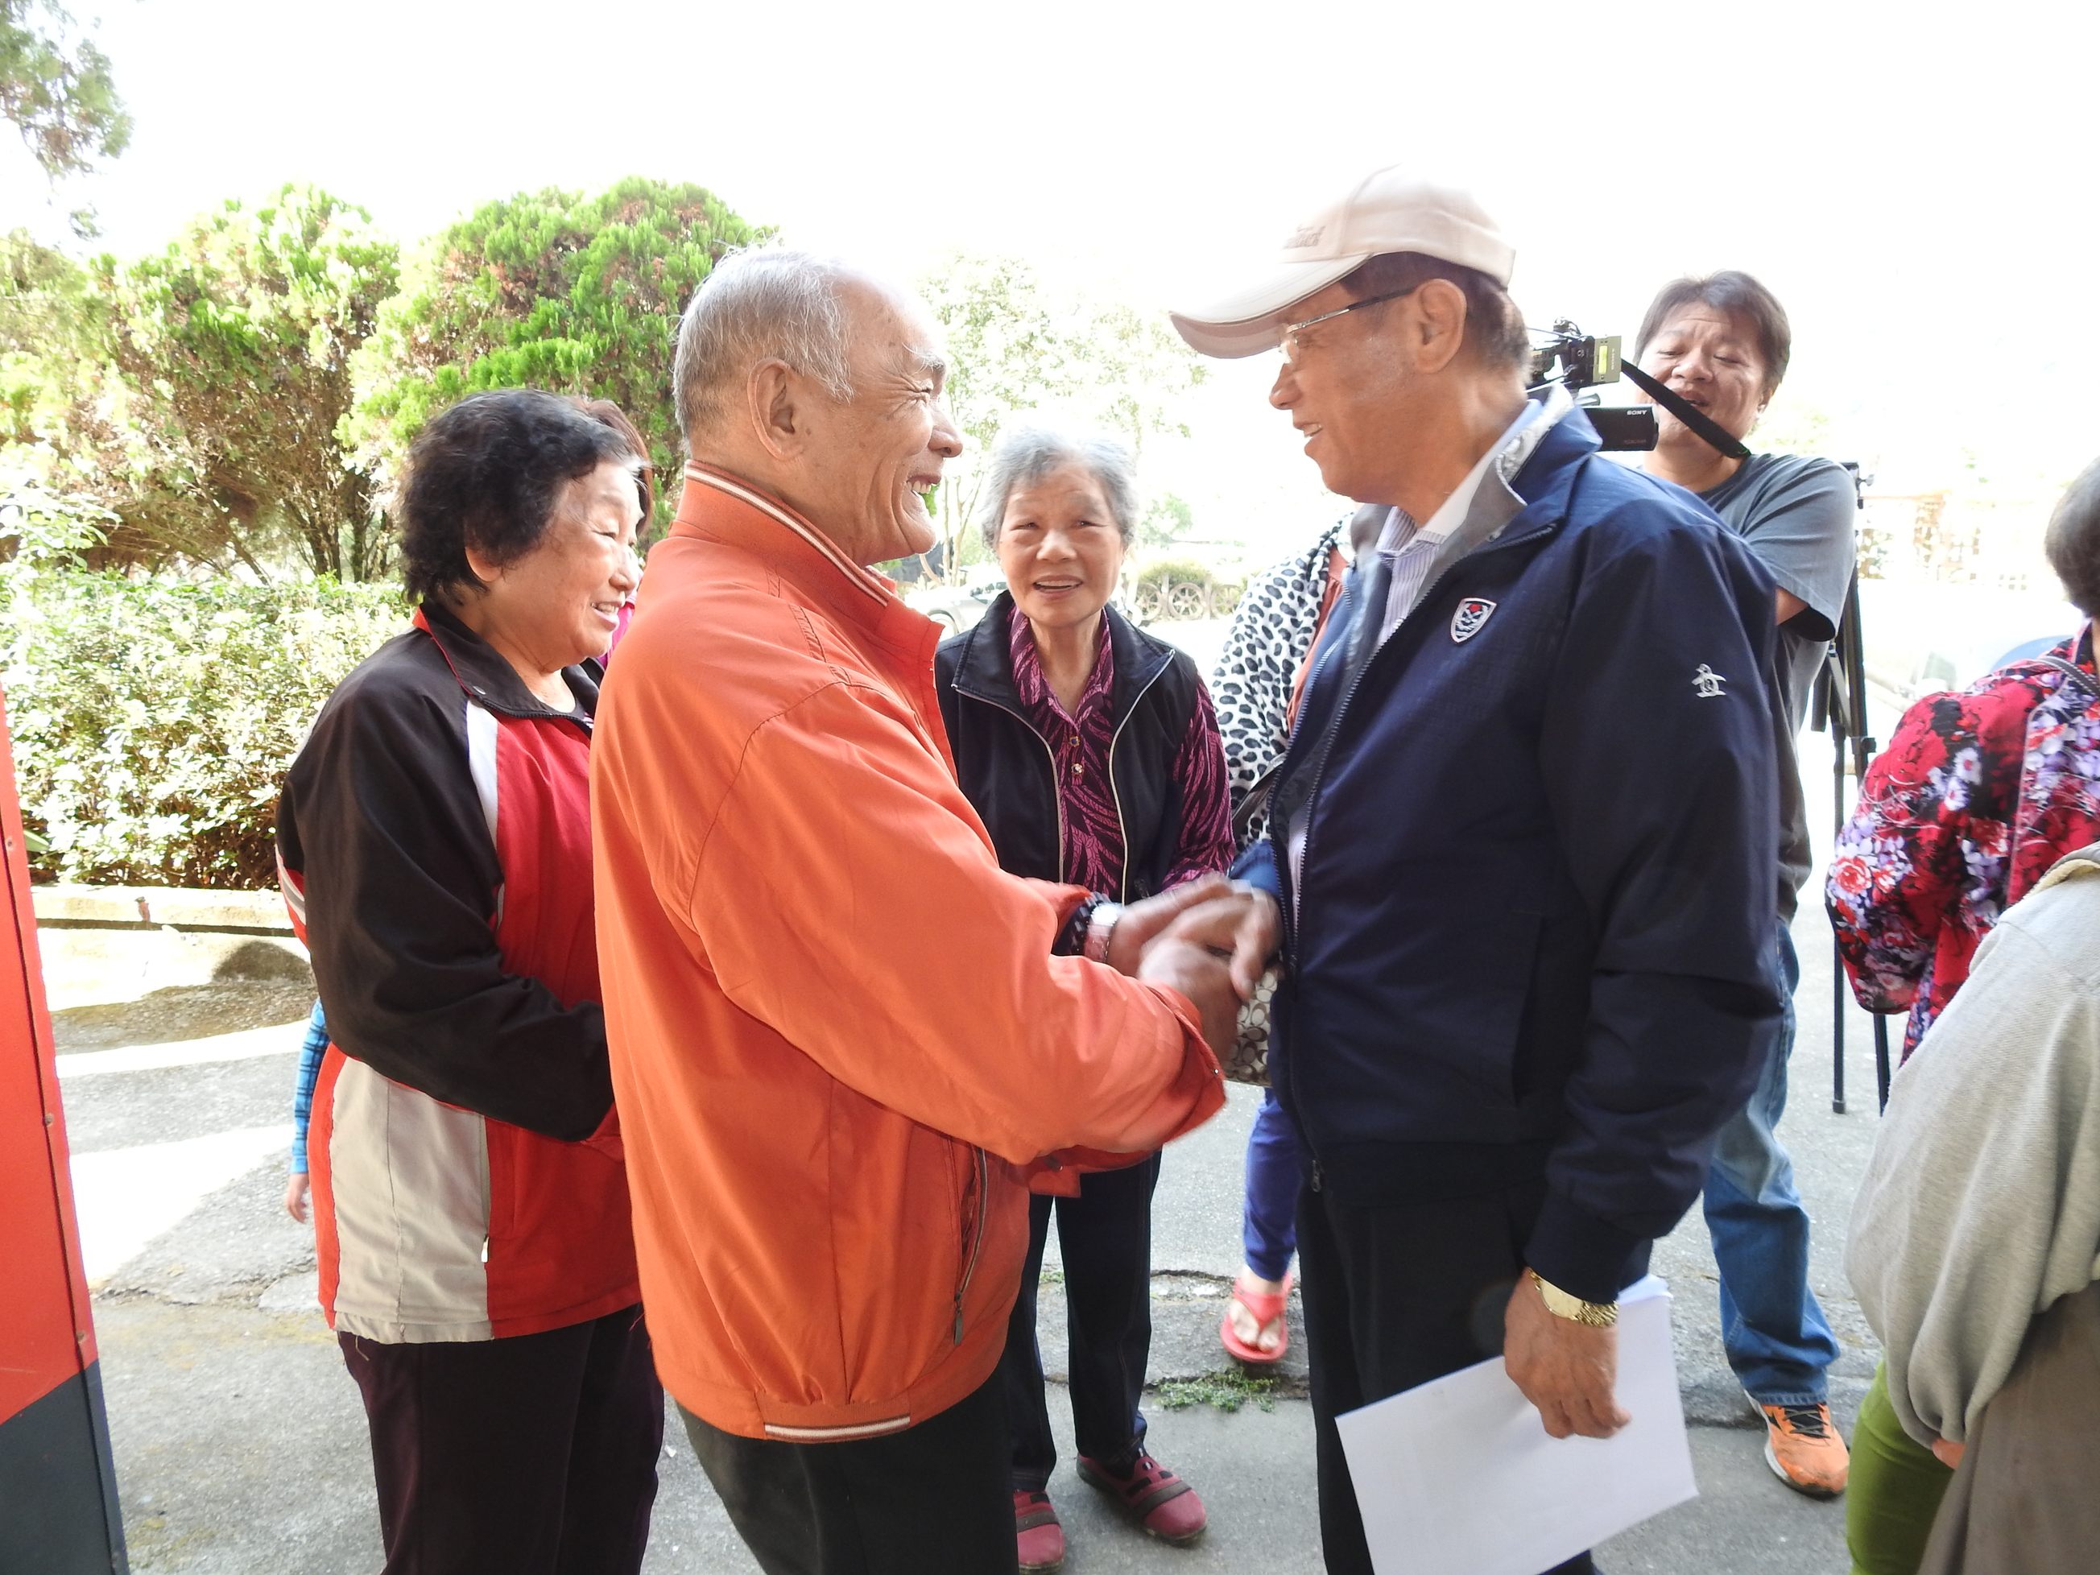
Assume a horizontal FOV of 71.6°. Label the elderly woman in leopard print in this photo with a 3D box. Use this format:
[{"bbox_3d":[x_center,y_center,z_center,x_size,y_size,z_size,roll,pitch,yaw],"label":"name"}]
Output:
[{"bbox_3d":[0.465,0.104,2.322,0.480,1.600,0.350,1,11,6],"label":"elderly woman in leopard print"}]

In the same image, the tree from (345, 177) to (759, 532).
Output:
[{"bbox_3d":[-2.489,-1.699,7.616,2.150,3.000,2.100,0,11,0],"label":"tree"}]

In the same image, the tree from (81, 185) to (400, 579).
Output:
[{"bbox_3d":[-4.020,-1.631,7.527,1.850,2.900,1.850,0,11,0],"label":"tree"}]

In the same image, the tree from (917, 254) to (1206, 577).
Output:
[{"bbox_3d":[0.249,-7.063,29.500,5.900,7.600,5.400,0,11,0],"label":"tree"}]

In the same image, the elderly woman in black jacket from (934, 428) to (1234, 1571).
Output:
[{"bbox_3d":[0.025,0.291,1.911,0.450,1.475,0.310,-1,11,-3],"label":"elderly woman in black jacket"}]

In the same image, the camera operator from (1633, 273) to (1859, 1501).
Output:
[{"bbox_3d":[0.840,0.176,1.950,0.540,1.680,0.450,6,12,28],"label":"camera operator"}]

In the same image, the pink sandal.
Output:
[{"bbox_3d":[0.348,0.879,2.422,0.093,0.070,0.235,2,11,12],"label":"pink sandal"}]

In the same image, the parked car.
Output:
[{"bbox_3d":[-0.532,-3.377,27.000,4.350,1.480,1.700,-3,11,-15],"label":"parked car"}]

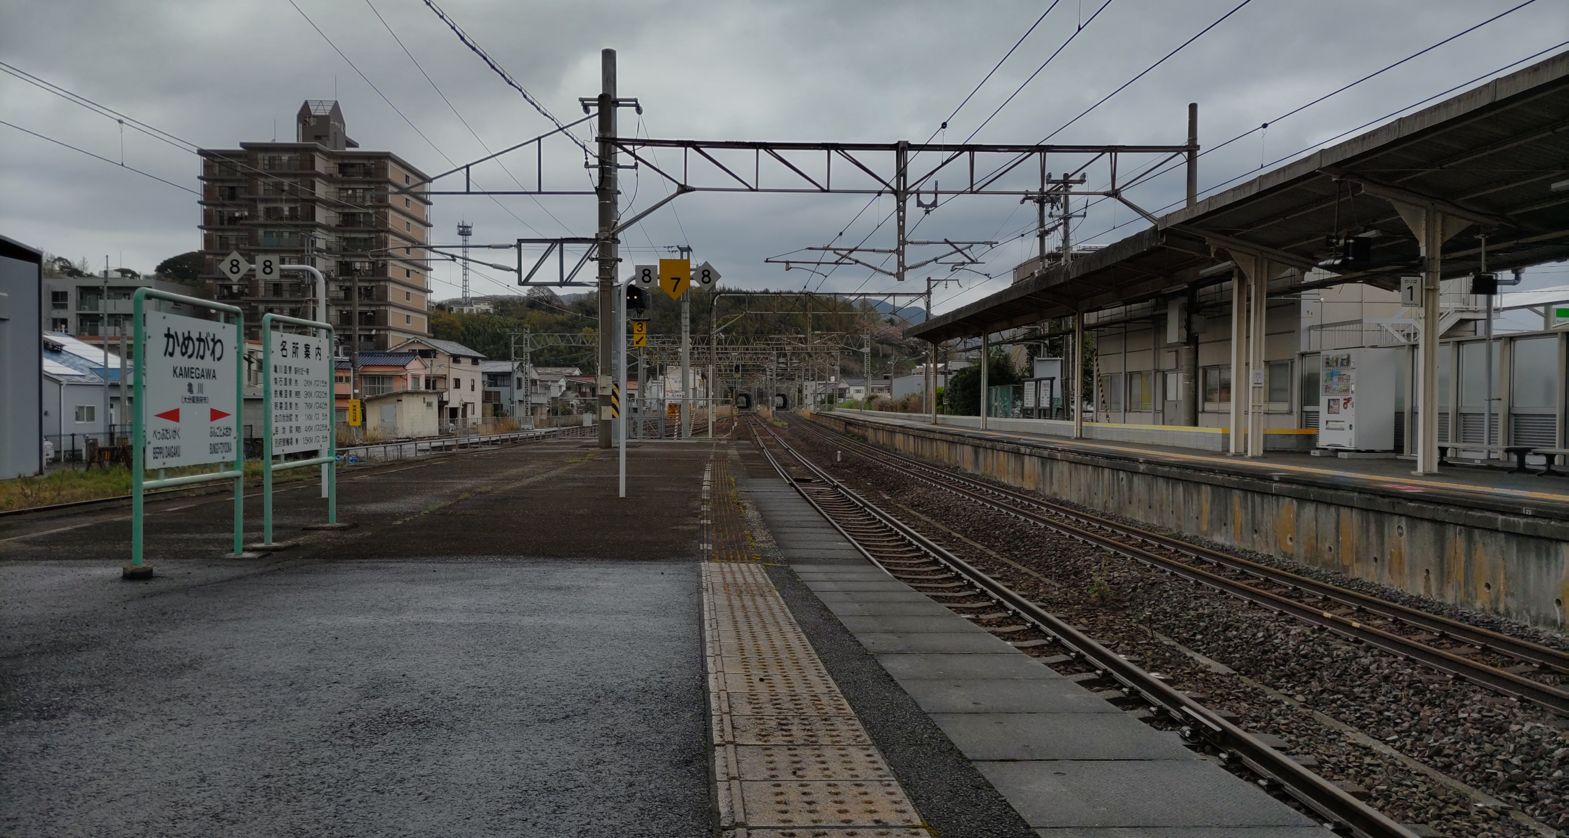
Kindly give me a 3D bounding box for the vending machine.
[{"bbox_3d":[10.780,-0.355,22.150,0.740,1.830,1.150,0,1,-5],"label":"vending machine"}]

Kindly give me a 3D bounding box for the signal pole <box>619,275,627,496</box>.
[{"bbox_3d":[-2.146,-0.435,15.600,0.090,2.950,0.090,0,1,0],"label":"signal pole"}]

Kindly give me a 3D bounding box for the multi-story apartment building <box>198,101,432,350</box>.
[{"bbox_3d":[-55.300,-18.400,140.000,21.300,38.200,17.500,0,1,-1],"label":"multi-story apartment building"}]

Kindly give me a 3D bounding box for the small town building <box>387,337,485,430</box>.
[{"bbox_3d":[-36.200,-3.550,122.000,7.100,9.300,9.100,0,1,7],"label":"small town building"}]

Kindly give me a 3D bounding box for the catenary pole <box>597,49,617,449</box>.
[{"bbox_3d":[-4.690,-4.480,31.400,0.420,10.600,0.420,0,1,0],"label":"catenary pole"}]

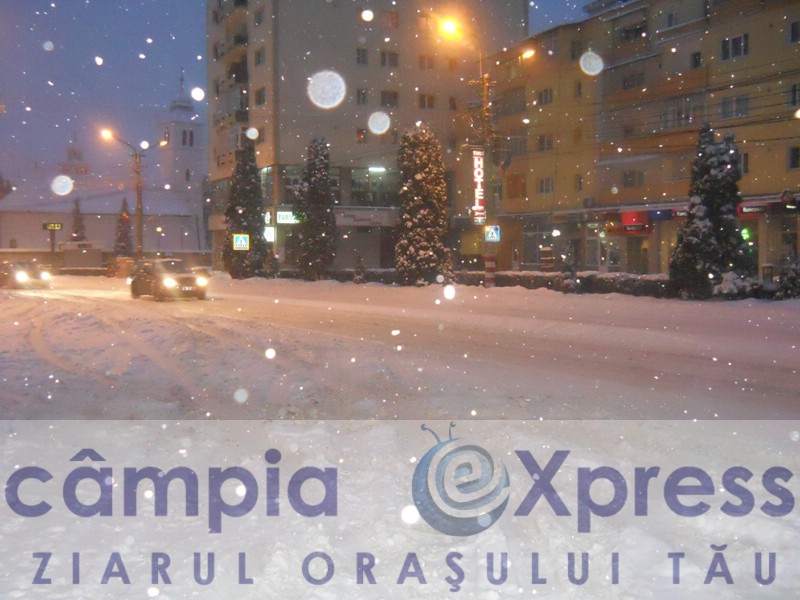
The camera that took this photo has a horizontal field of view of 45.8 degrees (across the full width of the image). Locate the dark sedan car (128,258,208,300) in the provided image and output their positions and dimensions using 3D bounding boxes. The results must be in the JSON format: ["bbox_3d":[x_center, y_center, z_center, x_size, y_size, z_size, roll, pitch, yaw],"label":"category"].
[{"bbox_3d":[-8.607,-0.757,35.000,1.750,1.500,4.200,-1,3,-29],"label":"dark sedan car"}]

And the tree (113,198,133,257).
[{"bbox_3d":[-21.380,-4.892,73.000,1.750,5.860,1.750,0,3,0],"label":"tree"}]

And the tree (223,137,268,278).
[{"bbox_3d":[-9.621,-5.729,59.000,2.780,8.900,2.780,0,3,0],"label":"tree"}]

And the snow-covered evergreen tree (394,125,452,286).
[{"bbox_3d":[1.141,-4.564,46.000,2.730,7.910,2.730,0,3,0],"label":"snow-covered evergreen tree"}]

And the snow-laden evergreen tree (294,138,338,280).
[{"bbox_3d":[-4.759,-5.129,54.000,2.430,8.150,2.430,0,3,0],"label":"snow-laden evergreen tree"}]

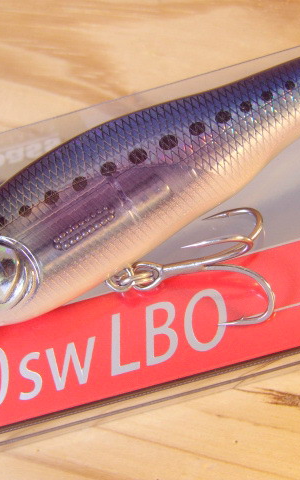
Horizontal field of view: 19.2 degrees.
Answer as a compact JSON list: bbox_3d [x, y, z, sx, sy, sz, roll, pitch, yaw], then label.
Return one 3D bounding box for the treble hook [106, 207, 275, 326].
[{"bbox_3d":[0.004,0.003,0.119,0.022,0.014,0.016,-11,72,16],"label":"treble hook"}]

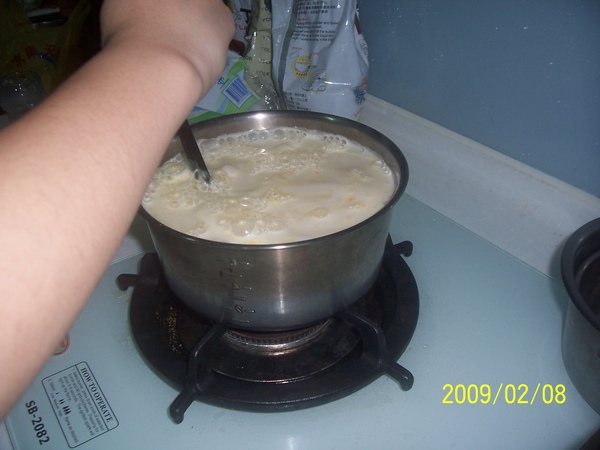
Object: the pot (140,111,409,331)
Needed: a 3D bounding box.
[{"bbox_3d":[-0.021,-0.004,0.479,0.207,0.099,0.207,0,35,0],"label":"pot"}]

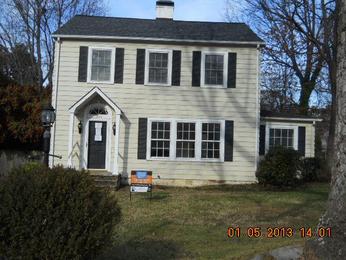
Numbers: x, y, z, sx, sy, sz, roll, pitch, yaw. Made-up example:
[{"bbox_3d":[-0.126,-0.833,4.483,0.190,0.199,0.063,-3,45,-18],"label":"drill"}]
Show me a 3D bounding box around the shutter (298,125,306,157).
[{"bbox_3d":[6.152,0.565,17.573,0.342,1.400,0.045,2,-3,-1],"label":"shutter"}]

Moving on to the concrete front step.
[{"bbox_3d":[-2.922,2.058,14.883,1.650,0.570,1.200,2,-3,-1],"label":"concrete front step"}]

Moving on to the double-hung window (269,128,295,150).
[{"bbox_3d":[5.161,0.527,17.571,1.220,1.170,0.100,2,-3,-1],"label":"double-hung window"}]

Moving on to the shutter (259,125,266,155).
[{"bbox_3d":[4.226,0.497,17.530,0.342,1.400,0.045,2,-3,-1],"label":"shutter"}]

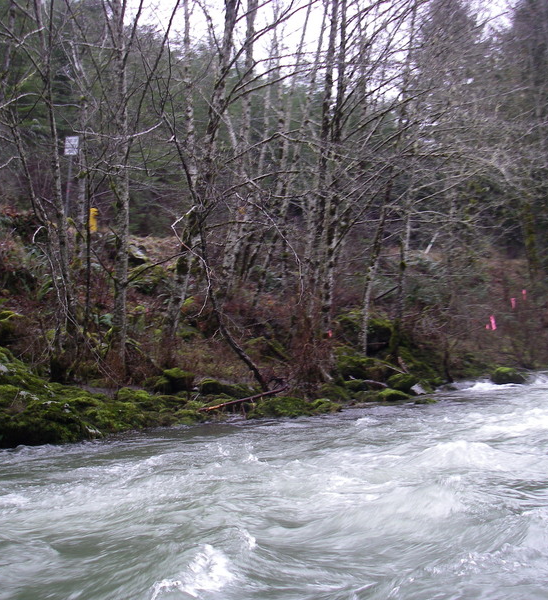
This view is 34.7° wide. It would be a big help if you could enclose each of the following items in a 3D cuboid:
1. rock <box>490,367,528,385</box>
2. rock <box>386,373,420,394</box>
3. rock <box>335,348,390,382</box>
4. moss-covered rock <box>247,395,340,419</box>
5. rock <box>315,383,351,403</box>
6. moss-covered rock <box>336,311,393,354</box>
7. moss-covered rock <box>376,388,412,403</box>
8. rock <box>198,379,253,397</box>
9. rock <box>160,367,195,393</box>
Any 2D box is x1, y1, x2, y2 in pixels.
[{"bbox_3d":[6.509,2.086,24.300,0.864,0.450,0.691,0,-1,0],"label":"rock"},{"bbox_3d":[2.973,1.917,20.200,0.694,0.460,0.590,0,-1,0],"label":"rock"},{"bbox_3d":[2.020,1.497,20.200,1.191,0.727,0.953,0,-1,0],"label":"rock"},{"bbox_3d":[0.370,2.027,16.800,1.577,0.308,0.867,0,-1,-25],"label":"moss-covered rock"},{"bbox_3d":[1.217,1.893,18.000,0.577,0.357,0.461,0,-1,-15],"label":"rock"},{"bbox_3d":[2.250,0.804,22.000,1.294,1.076,1.035,0,-1,0],"label":"moss-covered rock"},{"bbox_3d":[2.632,2.085,19.200,0.653,0.250,0.457,0,-1,-15],"label":"moss-covered rock"},{"bbox_3d":[-0.935,1.729,17.200,0.993,0.322,0.596,0,-1,-15],"label":"rock"},{"bbox_3d":[-1.907,1.571,17.400,0.615,0.476,0.523,0,-1,0],"label":"rock"}]

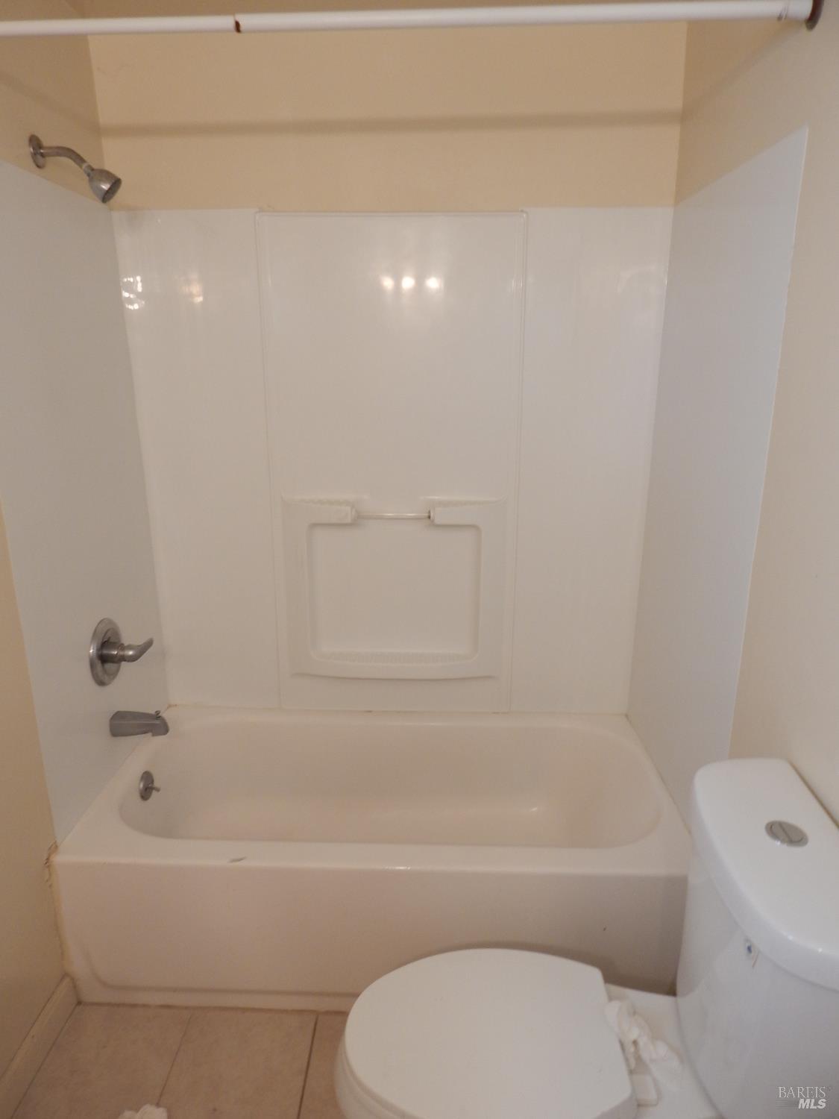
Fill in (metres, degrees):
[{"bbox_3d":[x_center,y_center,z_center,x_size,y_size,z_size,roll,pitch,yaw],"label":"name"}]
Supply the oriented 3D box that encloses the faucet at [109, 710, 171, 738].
[{"bbox_3d":[-0.779,0.460,1.988,0.152,0.069,0.056,1,16,2],"label":"faucet"}]

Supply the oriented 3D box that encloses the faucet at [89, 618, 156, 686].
[{"bbox_3d":[-0.794,0.251,1.936,0.120,0.169,0.167,1,16,2],"label":"faucet"}]

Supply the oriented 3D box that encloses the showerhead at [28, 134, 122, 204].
[{"bbox_3d":[-0.760,-0.873,1.594,0.185,0.140,0.070,1,16,2],"label":"showerhead"}]

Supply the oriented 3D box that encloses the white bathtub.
[{"bbox_3d":[-0.095,0.807,2.050,1.524,0.425,0.752,1,16,2],"label":"white bathtub"}]

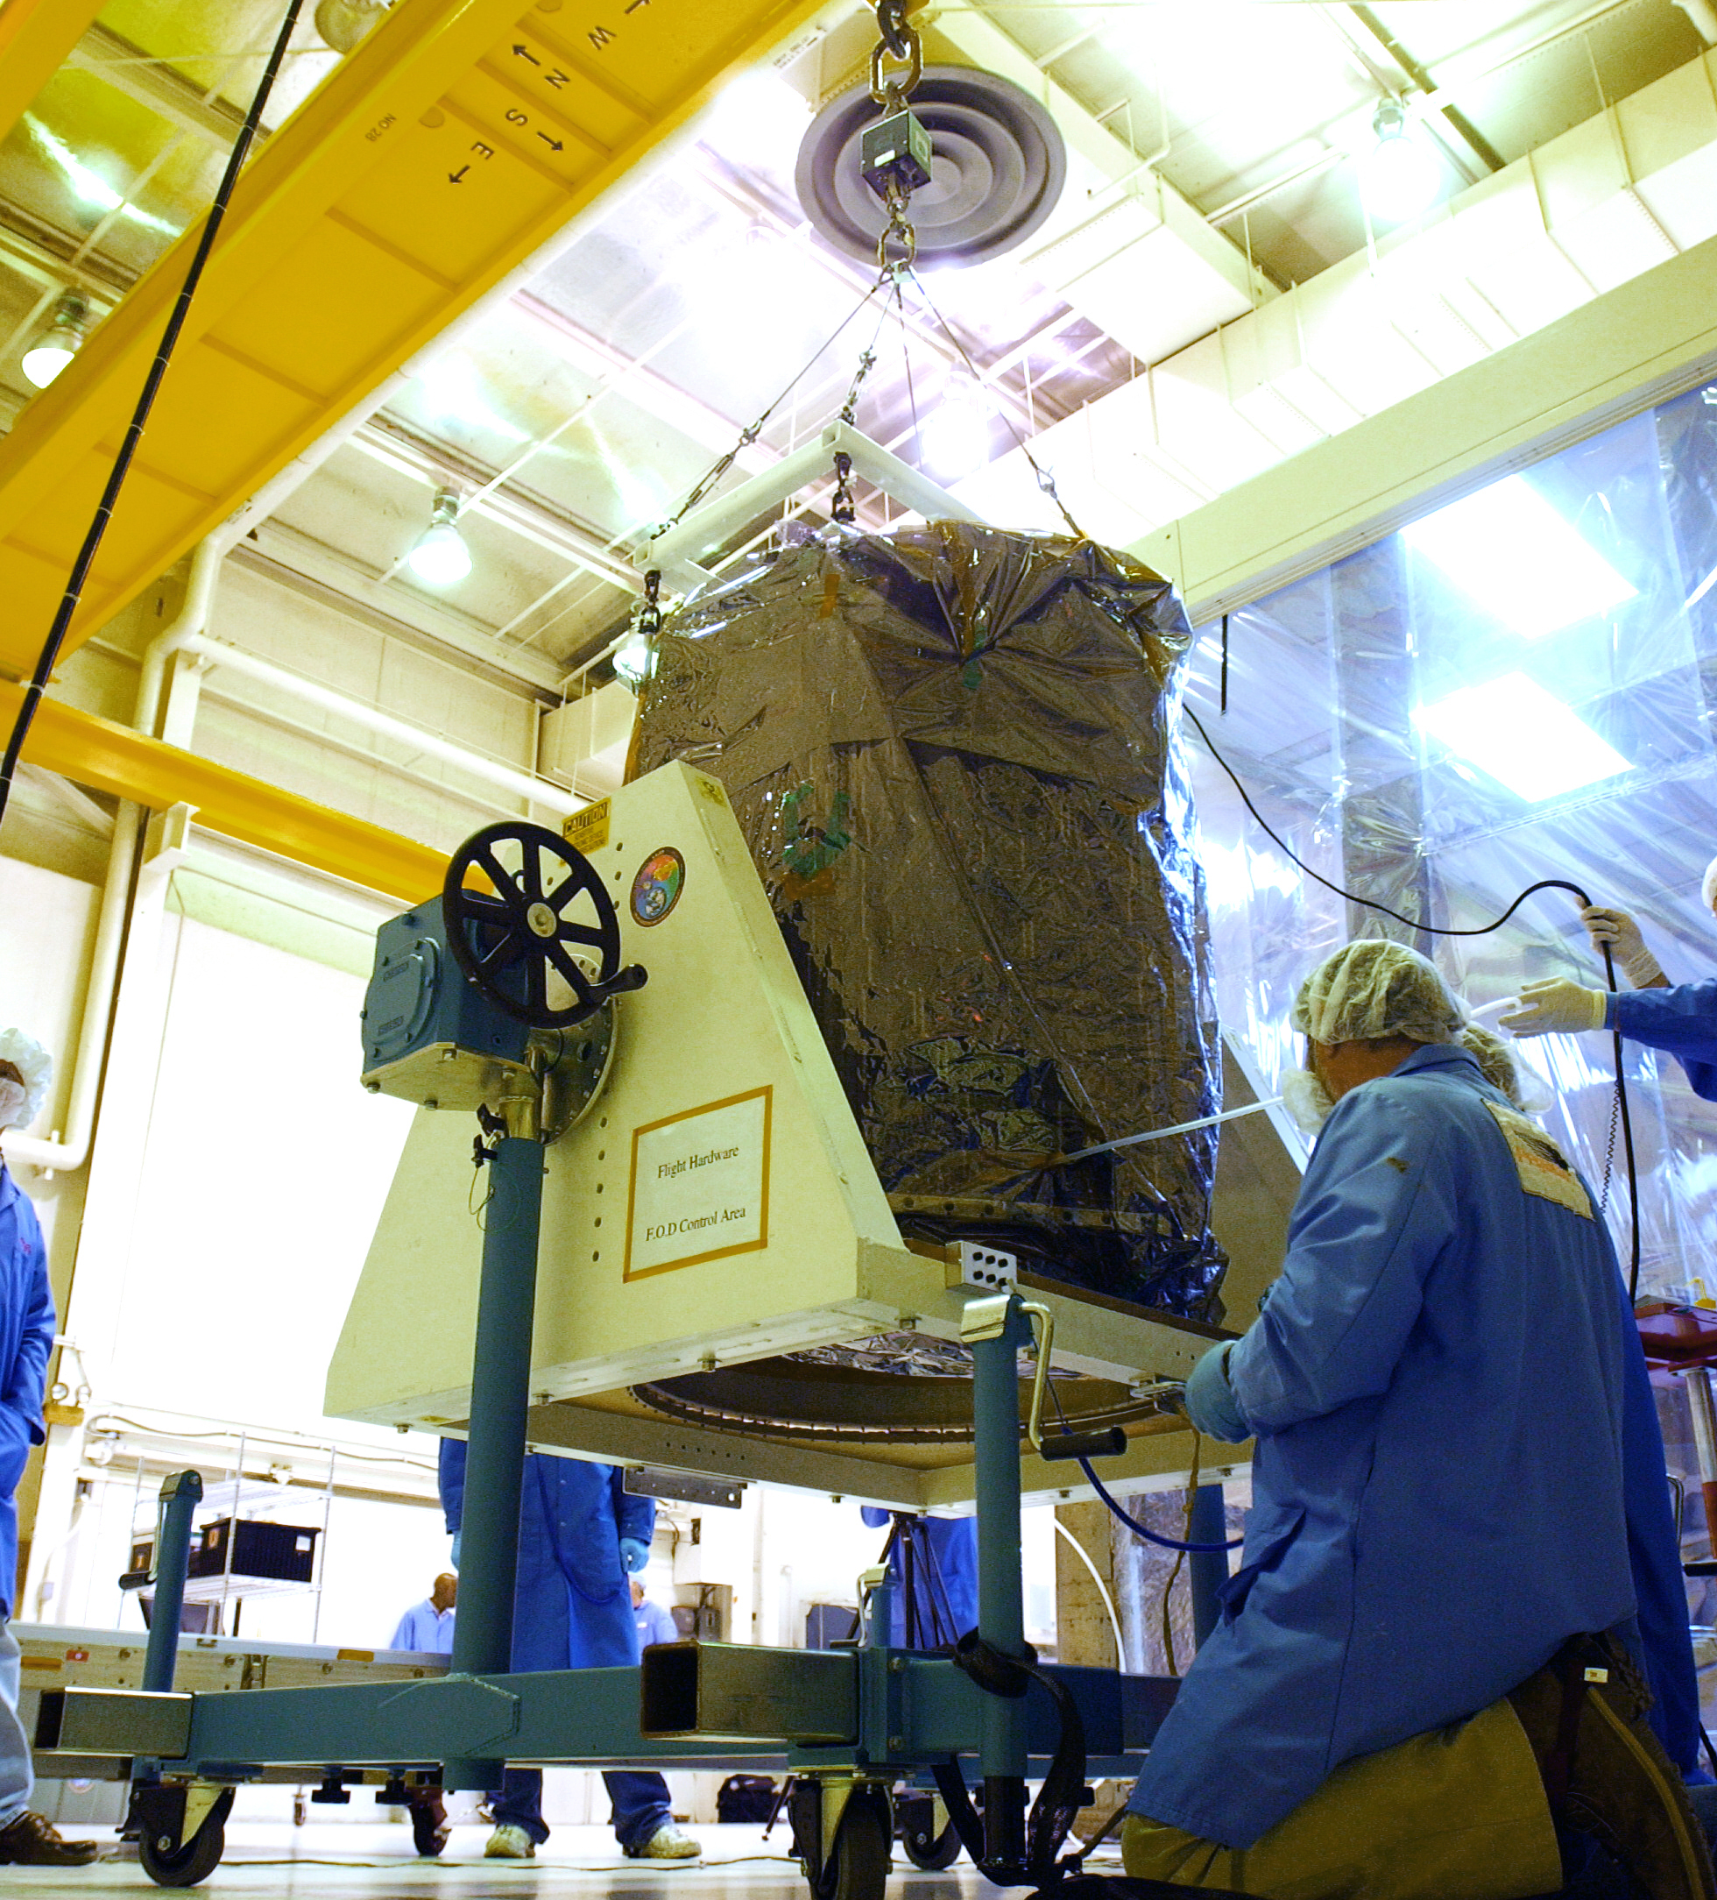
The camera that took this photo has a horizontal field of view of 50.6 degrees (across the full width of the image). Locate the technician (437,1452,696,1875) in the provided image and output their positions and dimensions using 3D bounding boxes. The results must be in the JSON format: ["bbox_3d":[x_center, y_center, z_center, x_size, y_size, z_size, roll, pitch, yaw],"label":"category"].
[{"bbox_3d":[-0.740,1.397,4.800,0.580,1.770,0.380,7,-26,-14],"label":"technician"}]

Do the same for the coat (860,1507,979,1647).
[{"bbox_3d":[0.336,2.300,6.970,0.580,1.030,0.400,-1,-25,2],"label":"coat"}]

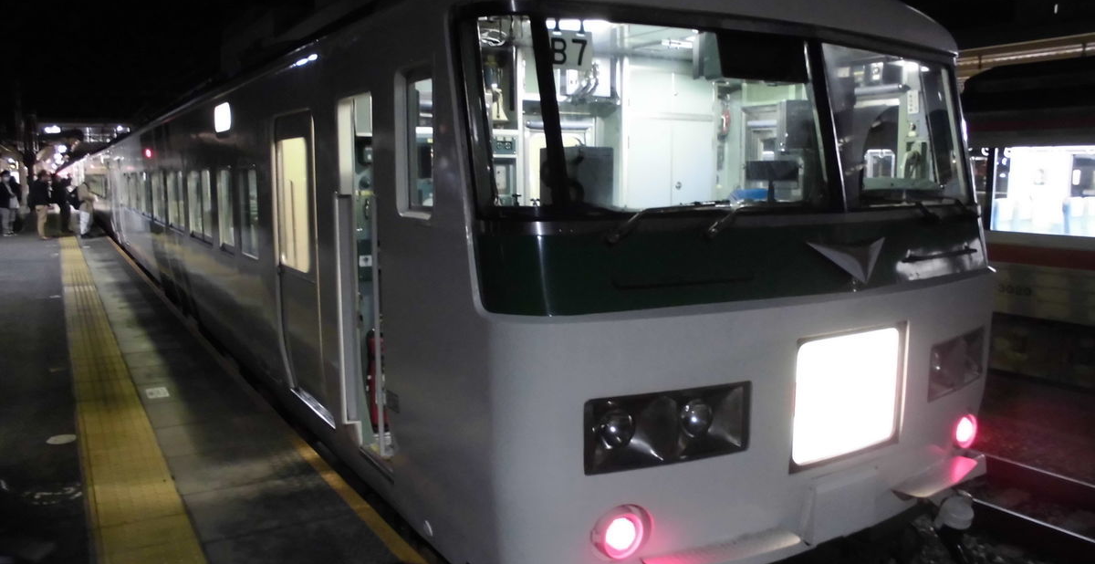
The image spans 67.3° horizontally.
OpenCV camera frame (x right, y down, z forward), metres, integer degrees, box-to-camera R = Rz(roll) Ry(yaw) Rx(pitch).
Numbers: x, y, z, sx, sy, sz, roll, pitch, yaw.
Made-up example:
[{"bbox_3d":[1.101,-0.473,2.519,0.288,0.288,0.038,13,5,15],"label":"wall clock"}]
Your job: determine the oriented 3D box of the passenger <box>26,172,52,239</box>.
[{"bbox_3d":[-12.697,-1.913,20.527,0.480,1.680,0.500,-4,8,-25],"label":"passenger"}]

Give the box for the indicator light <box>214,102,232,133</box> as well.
[{"bbox_3d":[-2.606,-1.324,6.619,0.060,0.220,0.560,-5,9,-30],"label":"indicator light"}]

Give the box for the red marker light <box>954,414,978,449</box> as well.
[{"bbox_3d":[2.029,0.724,3.989,0.175,0.175,0.100,-5,9,-30],"label":"red marker light"}]

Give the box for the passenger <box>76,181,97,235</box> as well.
[{"bbox_3d":[-11.910,-1.885,21.236,0.500,1.500,0.480,-8,11,-44],"label":"passenger"}]

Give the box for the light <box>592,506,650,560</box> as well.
[{"bbox_3d":[0.266,0.904,2.957,0.190,0.190,0.100,-5,9,-30],"label":"light"}]

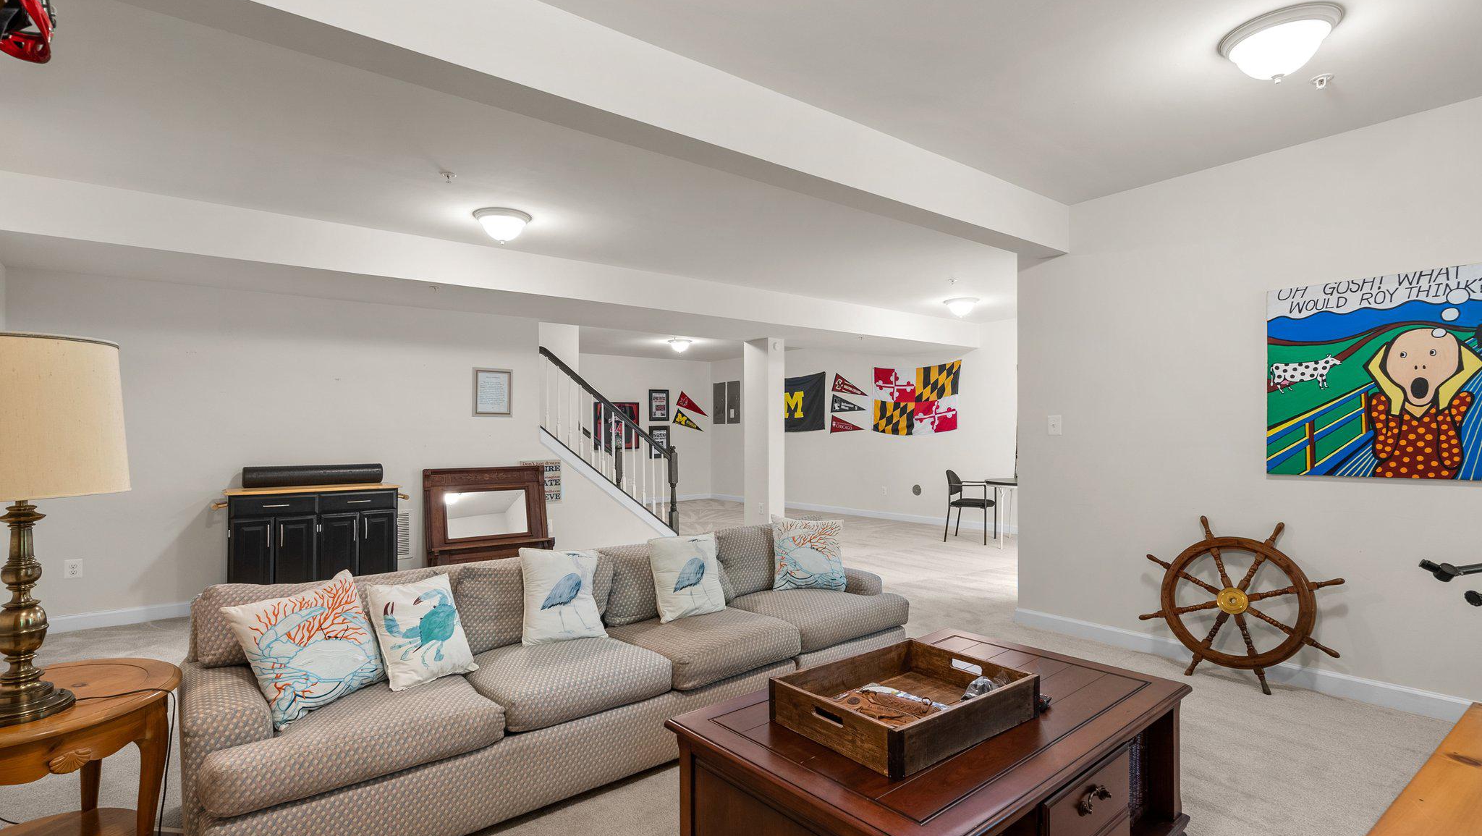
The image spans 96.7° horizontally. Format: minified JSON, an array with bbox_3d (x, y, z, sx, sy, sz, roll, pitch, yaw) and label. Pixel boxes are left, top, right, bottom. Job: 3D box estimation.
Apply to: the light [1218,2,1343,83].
[{"bbox_3d":[1.877,-1.258,2.300,0.345,0.165,0.345,0,-1,-37],"label":"light"}]

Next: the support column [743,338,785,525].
[{"bbox_3d":[0.270,0.252,7.246,0.232,2.205,0.387,1,-2,-37],"label":"support column"}]

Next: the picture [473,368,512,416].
[{"bbox_3d":[-2.188,-0.224,5.837,0.333,0.409,0.025,0,-1,-37],"label":"picture"}]

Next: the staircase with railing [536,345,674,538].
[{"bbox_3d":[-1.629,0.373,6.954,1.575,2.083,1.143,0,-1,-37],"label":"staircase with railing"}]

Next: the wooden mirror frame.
[{"bbox_3d":[-2.136,0.904,5.706,1.029,0.978,0.150,0,-8,-37],"label":"wooden mirror frame"}]

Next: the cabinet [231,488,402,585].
[{"bbox_3d":[-3.114,0.950,4.829,1.012,0.866,0.420,0,-1,-37],"label":"cabinet"}]

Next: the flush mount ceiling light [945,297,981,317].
[{"bbox_3d":[2.331,-1.154,6.927,0.345,0.165,0.345,0,-1,0],"label":"flush mount ceiling light"}]

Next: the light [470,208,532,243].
[{"bbox_3d":[-1.516,-1.198,4.194,0.345,0.165,0.345,0,-1,-37],"label":"light"}]

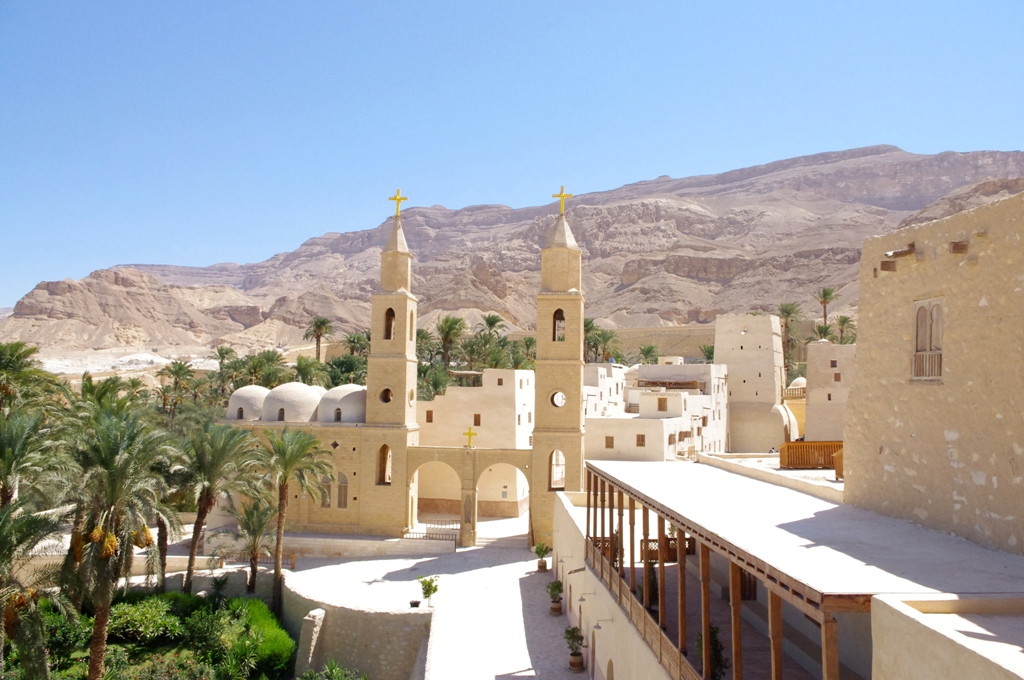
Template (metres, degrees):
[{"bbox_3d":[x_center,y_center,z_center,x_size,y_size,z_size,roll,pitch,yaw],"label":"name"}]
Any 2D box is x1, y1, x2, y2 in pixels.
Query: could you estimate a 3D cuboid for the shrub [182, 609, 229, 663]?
[{"bbox_3d":[-15.105,14.543,37.800,2.063,2.555,2.063,2,-5,-22],"label":"shrub"}]

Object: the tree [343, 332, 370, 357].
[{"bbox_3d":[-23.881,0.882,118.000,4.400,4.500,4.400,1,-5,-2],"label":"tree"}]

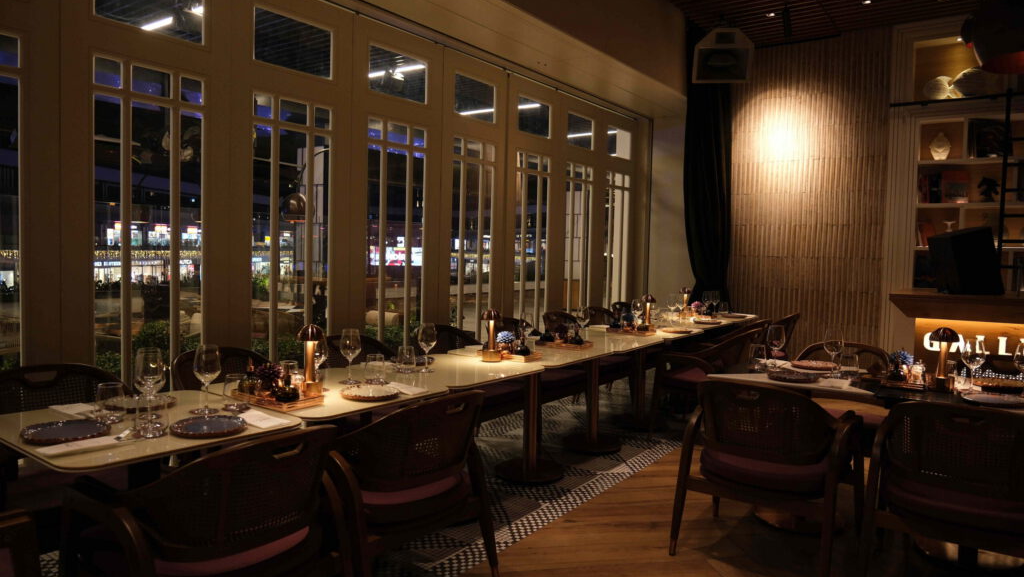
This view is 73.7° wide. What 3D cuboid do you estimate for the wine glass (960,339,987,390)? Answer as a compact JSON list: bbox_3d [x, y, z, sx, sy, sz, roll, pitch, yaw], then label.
[{"bbox_3d":[2.282,0.377,3.372,0.099,0.248,0.099,4,4,36],"label":"wine glass"}]

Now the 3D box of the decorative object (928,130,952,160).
[{"bbox_3d":[4.598,-1.529,7.325,0.212,0.295,0.187,4,4,36],"label":"decorative object"}]

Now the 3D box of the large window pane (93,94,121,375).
[{"bbox_3d":[-1.953,-0.143,3.307,0.040,1.550,0.116,4,4,36],"label":"large window pane"}]

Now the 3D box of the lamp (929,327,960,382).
[{"bbox_3d":[2.135,0.347,3.365,0.122,0.299,0.122,4,4,36],"label":"lamp"}]

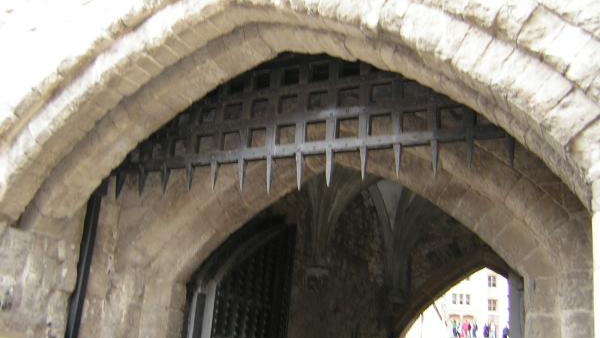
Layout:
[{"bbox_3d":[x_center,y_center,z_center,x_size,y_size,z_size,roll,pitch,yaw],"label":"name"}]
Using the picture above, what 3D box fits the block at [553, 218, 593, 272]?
[{"bbox_3d":[2.261,0.646,5.153,0.300,0.410,0.290,-4,-17,27],"label":"block"}]

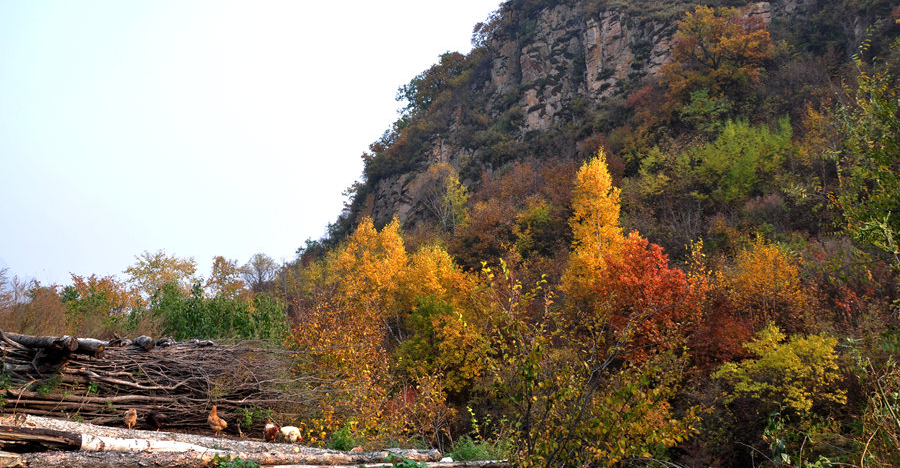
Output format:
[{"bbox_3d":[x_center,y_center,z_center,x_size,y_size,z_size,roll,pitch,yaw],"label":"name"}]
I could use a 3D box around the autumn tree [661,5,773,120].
[{"bbox_3d":[18.971,-12.137,48.000,7.900,7.900,7.200,0,-6,0],"label":"autumn tree"}]

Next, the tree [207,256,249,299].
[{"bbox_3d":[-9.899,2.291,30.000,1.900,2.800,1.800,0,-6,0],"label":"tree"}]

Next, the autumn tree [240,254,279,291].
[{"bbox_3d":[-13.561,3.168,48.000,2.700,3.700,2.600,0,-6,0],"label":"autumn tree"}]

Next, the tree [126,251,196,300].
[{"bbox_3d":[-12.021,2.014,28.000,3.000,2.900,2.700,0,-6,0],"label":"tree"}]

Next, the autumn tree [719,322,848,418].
[{"bbox_3d":[8.087,3.462,16.500,3.200,2.600,2.800,0,-6,0],"label":"autumn tree"}]

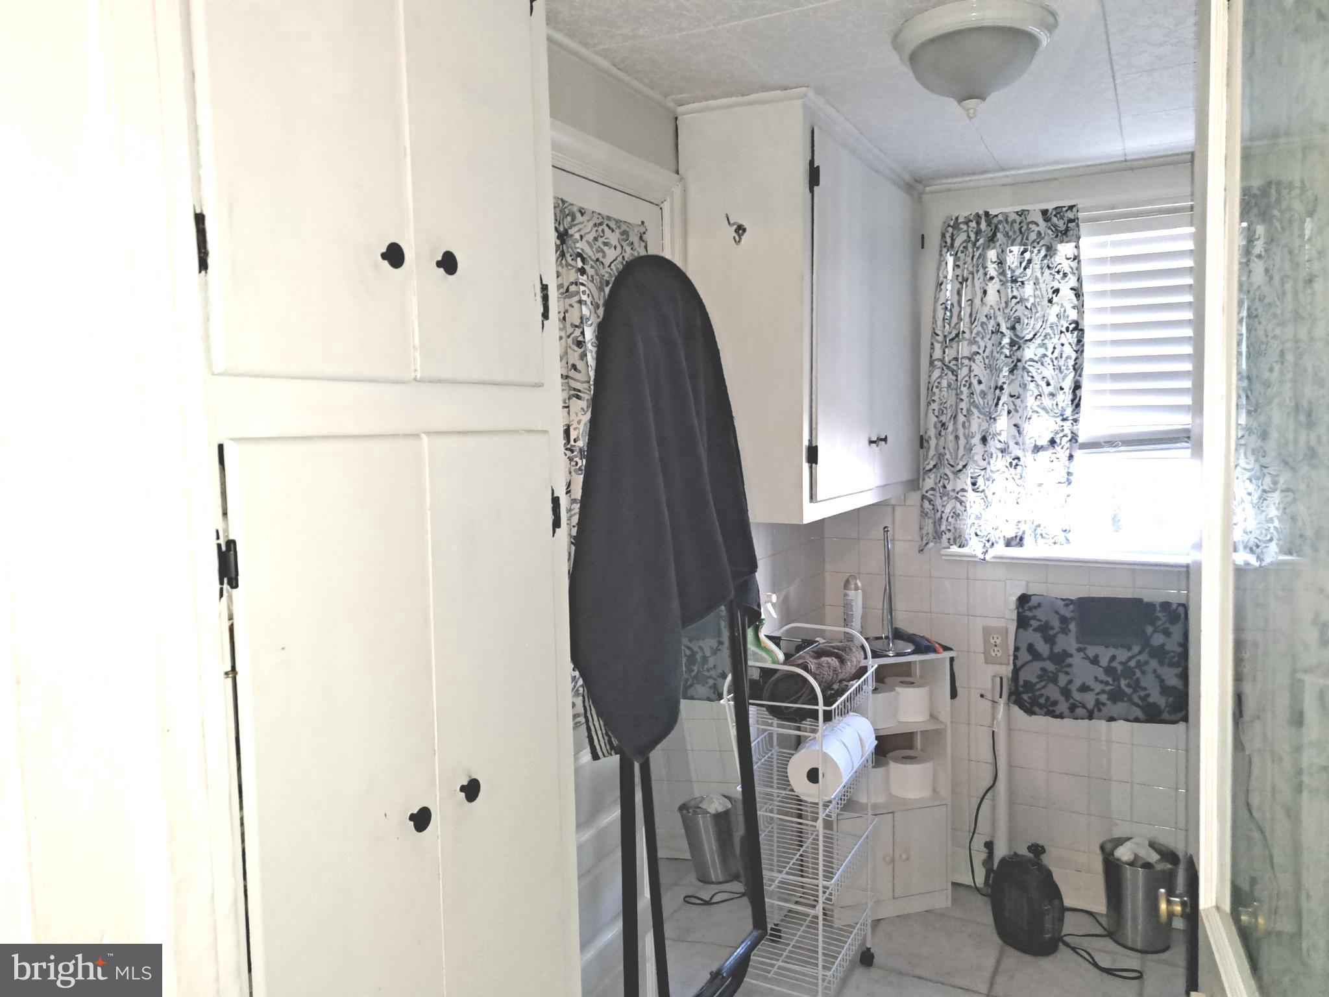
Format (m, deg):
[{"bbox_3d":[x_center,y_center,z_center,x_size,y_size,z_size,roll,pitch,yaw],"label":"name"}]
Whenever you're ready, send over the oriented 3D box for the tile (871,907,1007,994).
[{"bbox_3d":[0.728,1.204,2.479,0.331,0.010,0.331,1,4,29],"label":"tile"}]

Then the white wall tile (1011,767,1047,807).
[{"bbox_3d":[1.061,0.844,2.697,0.108,0.108,0.009,1,4,28],"label":"white wall tile"}]

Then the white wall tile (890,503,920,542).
[{"bbox_3d":[0.755,0.074,2.800,0.108,0.108,0.009,1,4,28],"label":"white wall tile"}]

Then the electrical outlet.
[{"bbox_3d":[0.975,0.432,2.704,0.072,0.116,0.009,1,4,28],"label":"electrical outlet"}]

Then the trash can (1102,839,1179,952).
[{"bbox_3d":[1.280,1.068,2.481,0.194,0.240,0.194,1,4,28],"label":"trash can"}]

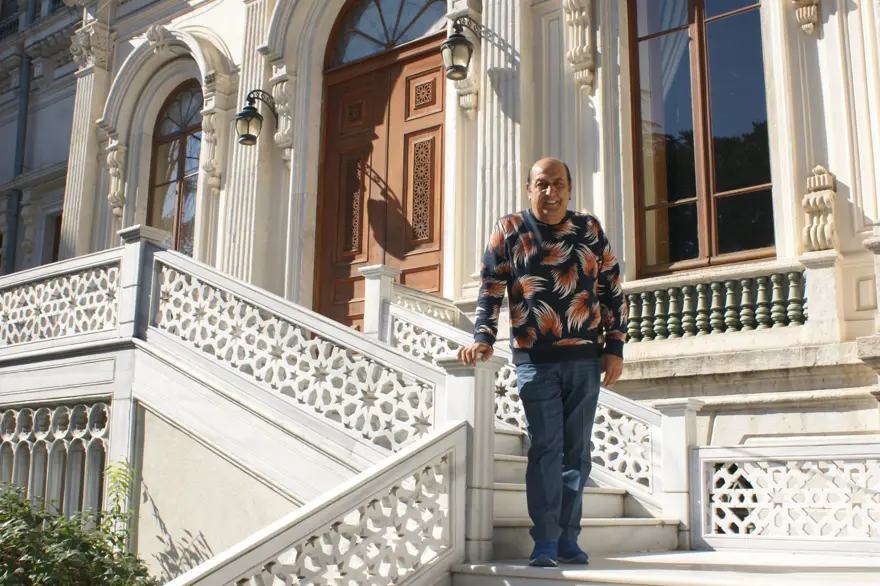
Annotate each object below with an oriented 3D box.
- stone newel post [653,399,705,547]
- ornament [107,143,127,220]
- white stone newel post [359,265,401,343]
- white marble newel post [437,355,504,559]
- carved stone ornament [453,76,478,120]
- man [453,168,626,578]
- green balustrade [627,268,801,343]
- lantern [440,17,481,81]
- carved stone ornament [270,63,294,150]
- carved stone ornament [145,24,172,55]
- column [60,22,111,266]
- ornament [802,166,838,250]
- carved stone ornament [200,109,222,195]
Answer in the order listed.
[{"bbox_3d":[1.377,1.035,5.450,0.221,0.828,0.221,-9,-16,36],"label":"stone newel post"},{"bbox_3d":[-3.785,-1.293,11.151,0.196,0.904,0.167,-9,-16,36],"label":"ornament"},{"bbox_3d":[-0.430,0.218,6.659,0.210,0.785,0.210,-9,-16,37],"label":"white stone newel post"},{"bbox_3d":[0.119,0.642,3.705,0.210,0.785,0.210,-9,-16,37],"label":"white marble newel post"},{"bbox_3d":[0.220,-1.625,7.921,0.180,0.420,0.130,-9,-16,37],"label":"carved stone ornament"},{"bbox_3d":[0.429,0.239,3.986,0.660,1.720,0.400,0,-13,6],"label":"man"},{"bbox_3d":[1.790,0.118,6.559,1.499,0.358,0.103,-9,-16,36],"label":"green balustrade"},{"bbox_3d":[0.219,-1.972,7.732,0.270,0.560,0.518,-9,-16,37],"label":"lantern"},{"bbox_3d":[-1.579,-1.867,9.584,0.196,0.959,0.167,-9,-16,36],"label":"carved stone ornament"},{"bbox_3d":[-3.144,-2.831,10.663,0.270,0.320,0.200,-9,-16,37],"label":"carved stone ornament"},{"bbox_3d":[-4.303,-1.312,11.347,0.520,3.990,0.290,-9,-16,37],"label":"column"},{"bbox_3d":[2.449,-0.542,6.125,0.196,0.565,0.176,-9,-16,36],"label":"ornament"},{"bbox_3d":[-2.441,-1.488,10.159,0.196,0.963,0.167,-9,-16,36],"label":"carved stone ornament"}]

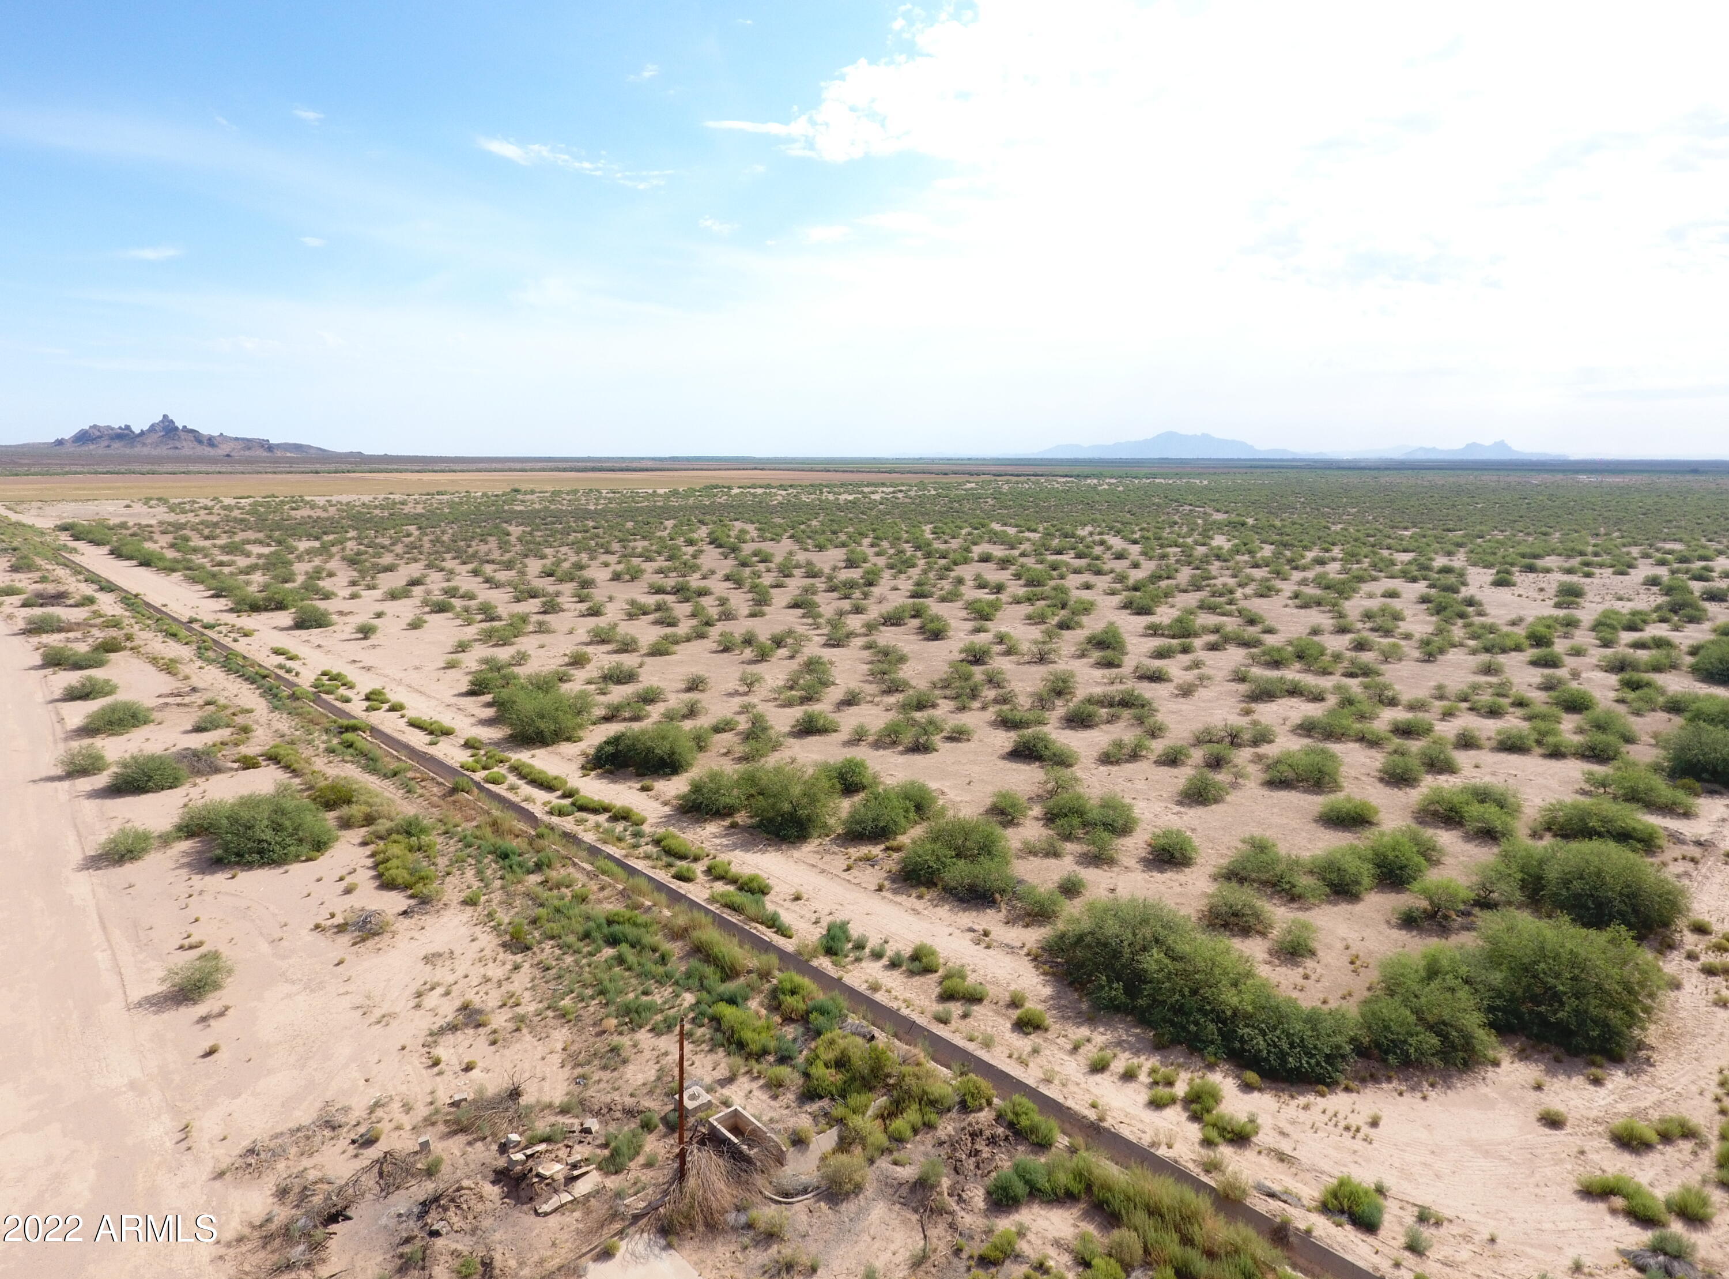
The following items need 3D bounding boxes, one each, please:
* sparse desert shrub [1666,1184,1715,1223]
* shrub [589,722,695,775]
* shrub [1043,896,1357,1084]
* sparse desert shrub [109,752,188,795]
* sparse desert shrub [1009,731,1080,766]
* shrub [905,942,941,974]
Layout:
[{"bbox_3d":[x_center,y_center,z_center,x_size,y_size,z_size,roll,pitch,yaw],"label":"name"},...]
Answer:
[{"bbox_3d":[17.784,12.079,21.505,0.810,0.615,0.729,10,14,42],"label":"sparse desert shrub"},{"bbox_3d":[-11.539,5.572,52.150,5.585,2.402,3.351,-2,11,-13],"label":"shrub"},{"bbox_3d":[10.511,10.857,32.718,4.789,3.922,10.643,-10,15,-44],"label":"shrub"},{"bbox_3d":[-40.379,7.399,56.367,3.671,1.932,3.230,-7,13,-36],"label":"sparse desert shrub"},{"bbox_3d":[11.021,6.572,61.659,4.541,1.937,2.725,7,13,34],"label":"sparse desert shrub"},{"bbox_3d":[1.871,10.071,31.804,1.117,0.846,1.061,1,10,4],"label":"shrub"}]

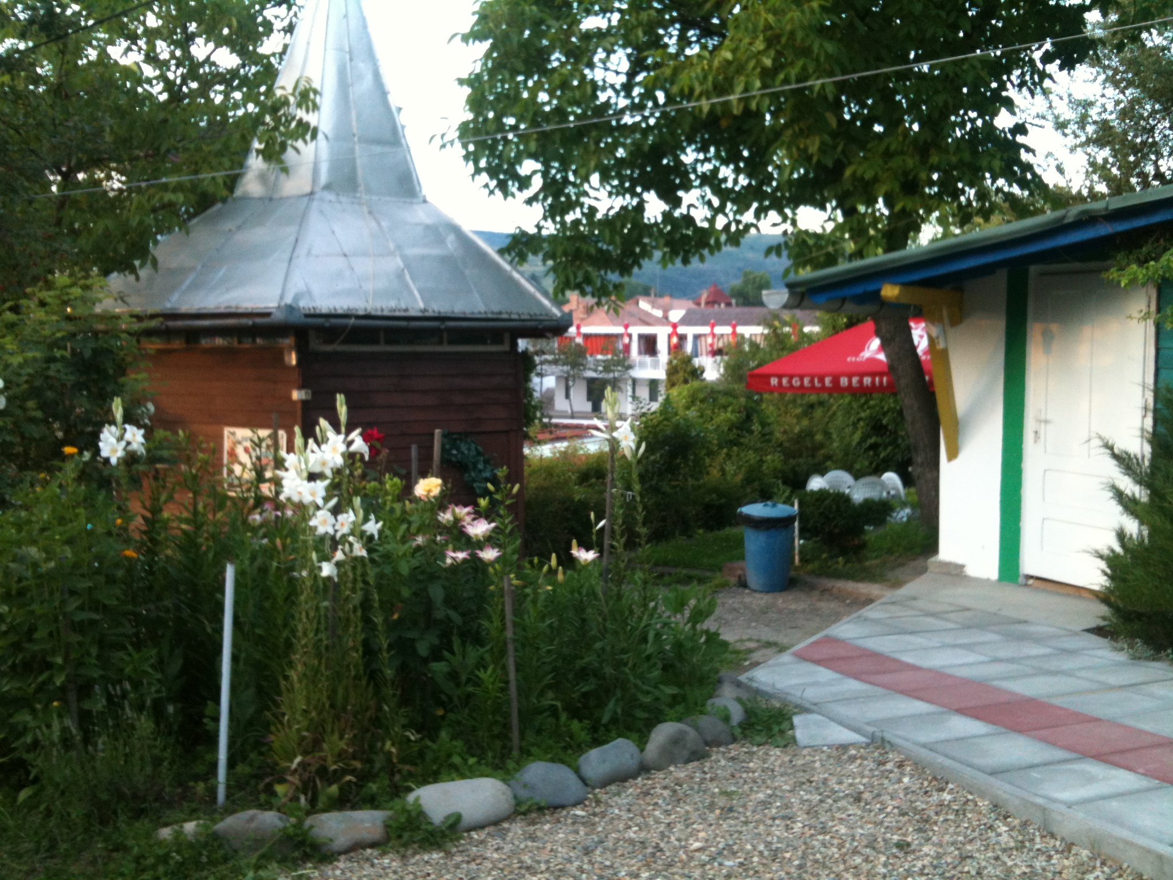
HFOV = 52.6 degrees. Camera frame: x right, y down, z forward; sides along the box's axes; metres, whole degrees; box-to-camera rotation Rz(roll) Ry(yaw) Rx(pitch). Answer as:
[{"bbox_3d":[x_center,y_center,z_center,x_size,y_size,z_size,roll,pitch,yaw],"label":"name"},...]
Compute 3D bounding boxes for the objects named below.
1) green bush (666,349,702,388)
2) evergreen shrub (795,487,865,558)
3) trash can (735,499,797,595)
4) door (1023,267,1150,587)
[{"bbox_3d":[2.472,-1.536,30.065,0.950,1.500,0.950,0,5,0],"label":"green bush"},{"bbox_3d":[2.138,0.735,10.400,0.650,0.600,0.620,0,5,0],"label":"evergreen shrub"},{"bbox_3d":[1.301,0.776,8.550,0.440,0.620,0.440,0,5,0],"label":"trash can"},{"bbox_3d":[3.215,-0.069,7.621,0.080,2.065,0.936,-3,6,-29],"label":"door"}]

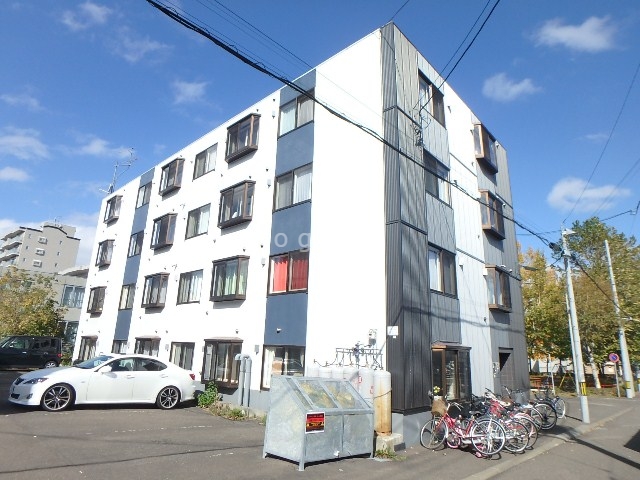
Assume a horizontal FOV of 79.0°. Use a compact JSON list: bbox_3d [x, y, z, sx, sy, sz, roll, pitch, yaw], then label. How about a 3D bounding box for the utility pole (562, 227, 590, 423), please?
[{"bbox_3d":[8.384,2.608,12.864,0.280,6.313,0.280,-12,-21,41],"label":"utility pole"}]

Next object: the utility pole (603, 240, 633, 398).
[{"bbox_3d":[15.829,4.023,20.797,0.340,8.329,0.340,-12,-21,41],"label":"utility pole"}]

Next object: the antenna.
[{"bbox_3d":[-13.532,-4.571,26.163,2.111,3.493,1.200,1,-16,4],"label":"antenna"}]

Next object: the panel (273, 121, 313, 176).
[{"bbox_3d":[-0.830,-2.982,12.927,1.742,1.445,0.100,-12,-21,41],"label":"panel"}]

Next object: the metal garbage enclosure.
[{"bbox_3d":[0.049,3.123,6.824,0.907,1.271,1.713,-14,-25,43],"label":"metal garbage enclosure"}]

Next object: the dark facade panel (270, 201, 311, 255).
[{"bbox_3d":[-0.916,-0.298,12.251,1.750,1.450,0.100,-12,-21,41],"label":"dark facade panel"}]

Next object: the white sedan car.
[{"bbox_3d":[-5.758,3.952,10.909,4.580,1.420,1.795,20,-24,-41],"label":"white sedan car"}]

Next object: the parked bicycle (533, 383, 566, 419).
[{"bbox_3d":[7.666,5.383,12.987,0.560,1.020,1.720,3,-16,-2],"label":"parked bicycle"}]

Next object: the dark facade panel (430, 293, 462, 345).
[{"bbox_3d":[3.278,2.070,10.030,0.080,1.177,1.691,-12,-21,41],"label":"dark facade panel"}]

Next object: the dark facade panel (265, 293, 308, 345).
[{"bbox_3d":[-0.994,2.367,11.421,1.760,1.455,0.100,-12,-21,41],"label":"dark facade panel"}]

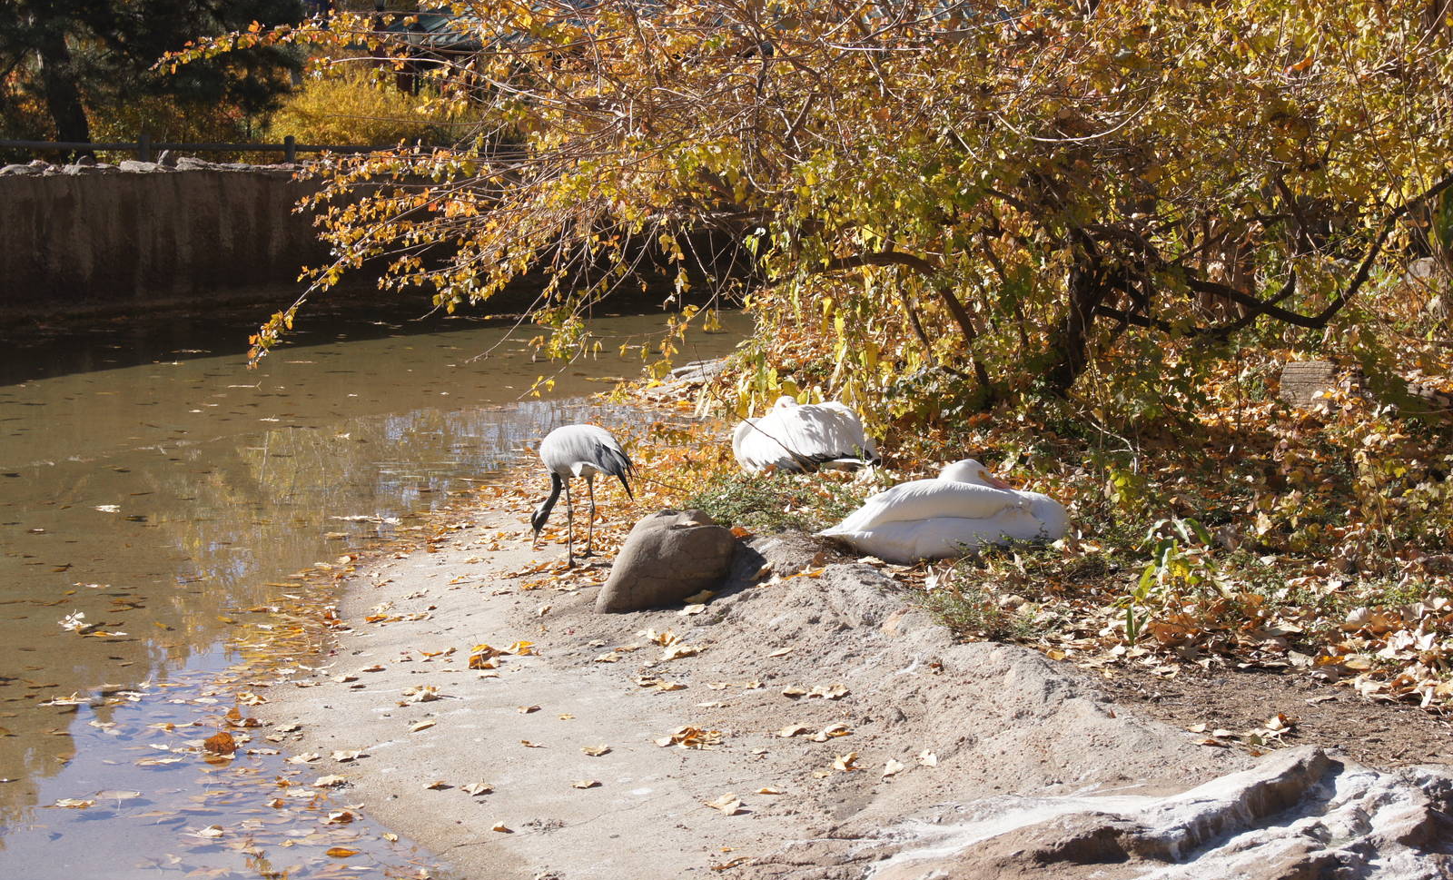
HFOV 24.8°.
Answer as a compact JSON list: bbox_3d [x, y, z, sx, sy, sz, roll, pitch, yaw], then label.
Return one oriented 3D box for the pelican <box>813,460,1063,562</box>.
[{"bbox_3d":[0.735,0.229,11.250,0.860,0.330,0.370,-2,6,-14],"label":"pelican"}]

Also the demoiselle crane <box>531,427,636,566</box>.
[{"bbox_3d":[-0.525,0.193,12.100,0.470,0.500,0.210,4,7,33],"label":"demoiselle crane"}]

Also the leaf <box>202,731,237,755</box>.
[{"bbox_3d":[-1.378,0.824,9.000,0.060,0.055,0.090,0,6,0],"label":"leaf"}]

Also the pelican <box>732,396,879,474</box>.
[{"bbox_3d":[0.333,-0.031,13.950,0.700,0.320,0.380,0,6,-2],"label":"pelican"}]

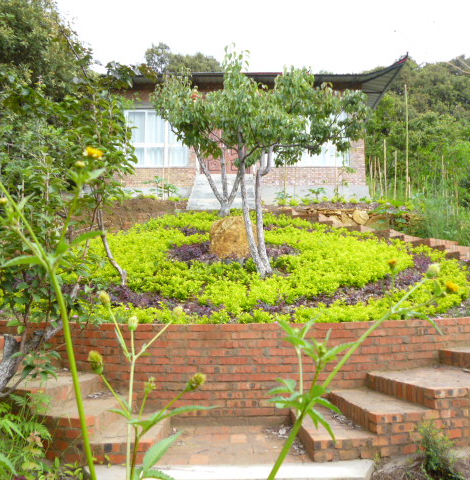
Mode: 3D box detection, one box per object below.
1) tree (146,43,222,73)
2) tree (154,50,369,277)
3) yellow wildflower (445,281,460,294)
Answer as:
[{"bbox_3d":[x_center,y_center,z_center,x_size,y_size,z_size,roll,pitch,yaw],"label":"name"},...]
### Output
[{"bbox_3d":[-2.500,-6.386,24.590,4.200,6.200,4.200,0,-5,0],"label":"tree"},{"bbox_3d":[0.324,-0.973,6.298,2.500,2.830,2.200,0,-5,0],"label":"tree"},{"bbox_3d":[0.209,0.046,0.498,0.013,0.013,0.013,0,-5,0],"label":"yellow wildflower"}]

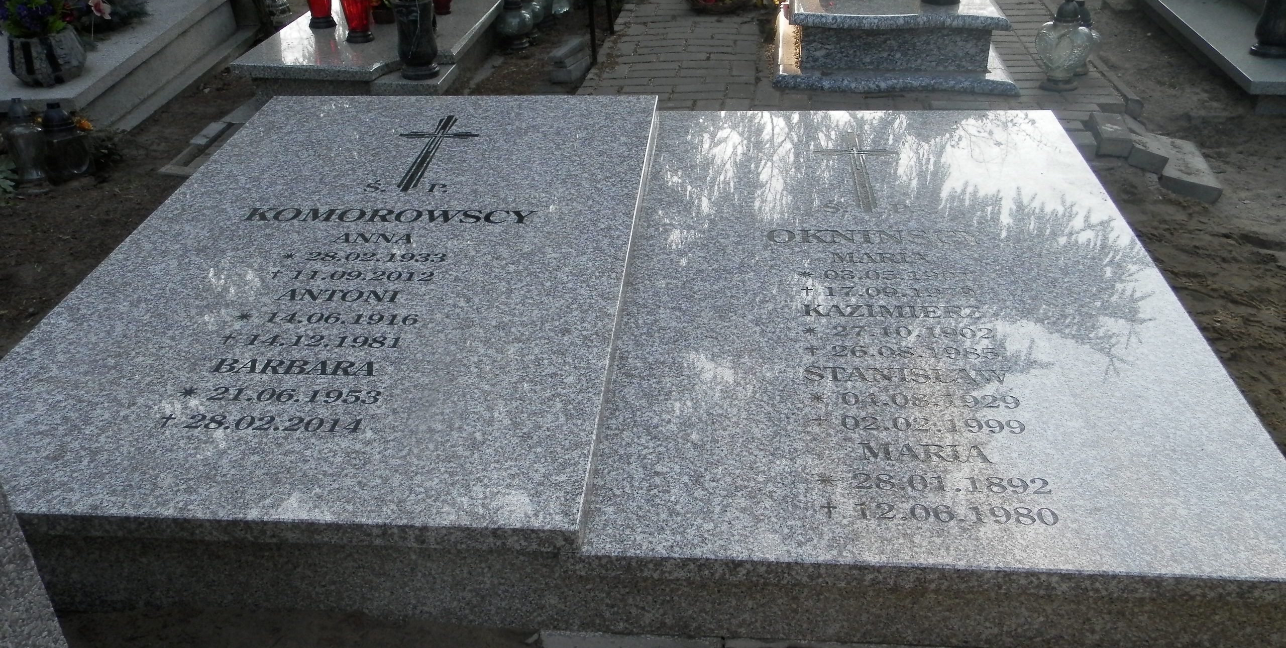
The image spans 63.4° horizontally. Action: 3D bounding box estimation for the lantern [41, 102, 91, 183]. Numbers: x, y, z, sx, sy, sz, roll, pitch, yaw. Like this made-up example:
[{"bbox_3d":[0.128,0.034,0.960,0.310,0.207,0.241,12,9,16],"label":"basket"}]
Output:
[{"bbox_3d":[-1.846,-0.583,3.315,0.130,0.255,0.130,-23,38,-32],"label":"lantern"}]

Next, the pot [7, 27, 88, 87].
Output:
[{"bbox_3d":[-2.000,-0.891,3.478,0.240,0.163,0.240,-18,35,-25],"label":"pot"}]

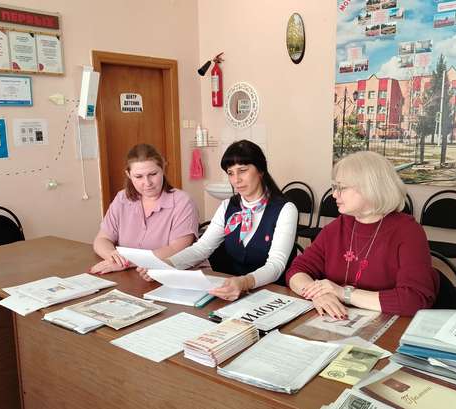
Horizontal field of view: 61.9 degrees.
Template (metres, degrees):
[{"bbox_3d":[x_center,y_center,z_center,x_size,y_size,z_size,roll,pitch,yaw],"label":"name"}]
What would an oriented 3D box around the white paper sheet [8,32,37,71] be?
[{"bbox_3d":[-1.663,-1.249,3.107,0.010,0.290,0.203,8,13,44],"label":"white paper sheet"}]

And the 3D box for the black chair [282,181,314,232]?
[{"bbox_3d":[0.540,0.217,3.697,0.440,0.830,0.500,7,12,39],"label":"black chair"}]

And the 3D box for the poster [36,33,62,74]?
[{"bbox_3d":[-1.592,-1.342,3.378,0.205,0.305,0.010,-8,12,-34],"label":"poster"}]

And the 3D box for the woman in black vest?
[{"bbox_3d":[0.064,0.388,1.624,0.520,1.270,0.680,6,12,33],"label":"woman in black vest"}]

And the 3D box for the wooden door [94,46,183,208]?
[{"bbox_3d":[-0.913,-0.487,4.105,0.920,2.120,0.100,-8,12,-34],"label":"wooden door"}]

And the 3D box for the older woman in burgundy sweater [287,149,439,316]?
[{"bbox_3d":[0.473,0.438,1.421,0.550,1.240,0.700,6,13,35],"label":"older woman in burgundy sweater"}]

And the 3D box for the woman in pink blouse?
[{"bbox_3d":[-0.395,0.348,1.941,0.540,1.250,0.660,2,11,18],"label":"woman in pink blouse"}]

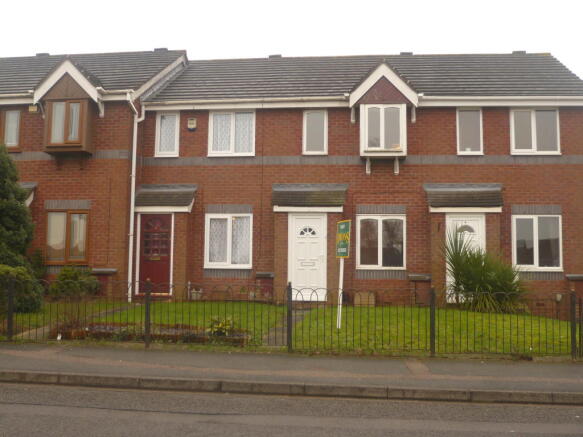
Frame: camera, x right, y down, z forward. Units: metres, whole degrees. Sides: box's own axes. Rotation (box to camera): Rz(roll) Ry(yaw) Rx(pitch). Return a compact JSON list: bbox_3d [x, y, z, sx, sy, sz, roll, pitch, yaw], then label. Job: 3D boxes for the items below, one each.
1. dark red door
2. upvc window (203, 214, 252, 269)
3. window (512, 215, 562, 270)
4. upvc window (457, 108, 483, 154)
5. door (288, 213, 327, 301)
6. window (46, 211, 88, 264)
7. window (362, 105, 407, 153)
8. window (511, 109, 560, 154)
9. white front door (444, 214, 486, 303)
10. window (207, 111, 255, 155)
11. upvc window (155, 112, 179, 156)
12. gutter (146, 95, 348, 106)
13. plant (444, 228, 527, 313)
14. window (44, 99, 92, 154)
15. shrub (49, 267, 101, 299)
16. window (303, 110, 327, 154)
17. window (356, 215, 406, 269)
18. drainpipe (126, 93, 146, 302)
[{"bbox_3d":[-3.241,0.846,16.126,0.870,1.932,0.100,0,-5,6],"label":"dark red door"},{"bbox_3d":[-1.552,0.558,16.561,1.197,1.364,0.090,0,-5,4],"label":"upvc window"},{"bbox_3d":[5.840,0.585,16.015,1.180,1.352,0.090,0,-5,4],"label":"window"},{"bbox_3d":[4.334,-2.107,16.384,0.639,1.158,0.090,0,-5,4],"label":"upvc window"},{"bbox_3d":[0.374,0.917,15.780,0.912,2.053,0.090,0,-5,4],"label":"door"},{"bbox_3d":[-5.335,0.440,16.024,1.073,1.311,0.090,0,-5,4],"label":"window"},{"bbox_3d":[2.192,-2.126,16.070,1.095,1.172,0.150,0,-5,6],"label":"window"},{"bbox_3d":[5.834,-2.066,16.160,1.147,1.119,0.100,0,-5,6],"label":"window"},{"bbox_3d":[3.972,0.898,15.381,0.894,2.024,0.100,0,-5,6],"label":"white front door"},{"bbox_3d":[-1.492,-2.113,16.916,1.194,1.146,0.100,0,-5,6],"label":"window"},{"bbox_3d":[-3.120,-2.114,16.933,0.619,1.171,0.090,0,-5,4],"label":"upvc window"},{"bbox_3d":[-1.142,-2.872,16.508,5.013,0.125,0.125,0,-5,4],"label":"gutter"},{"bbox_3d":[4.146,1.108,14.414,1.662,1.793,1.500,0,-5,6],"label":"plant"},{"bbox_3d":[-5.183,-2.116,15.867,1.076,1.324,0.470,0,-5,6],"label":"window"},{"bbox_3d":[-4.950,1.486,15.400,1.030,0.760,0.850,0,-5,4],"label":"shrub"},{"bbox_3d":[0.592,-2.117,16.703,0.622,1.119,0.100,0,-5,6],"label":"window"},{"bbox_3d":[2.168,0.571,16.286,1.208,1.327,0.090,0,-5,4],"label":"window"},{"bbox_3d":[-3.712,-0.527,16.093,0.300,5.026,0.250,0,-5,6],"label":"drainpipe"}]

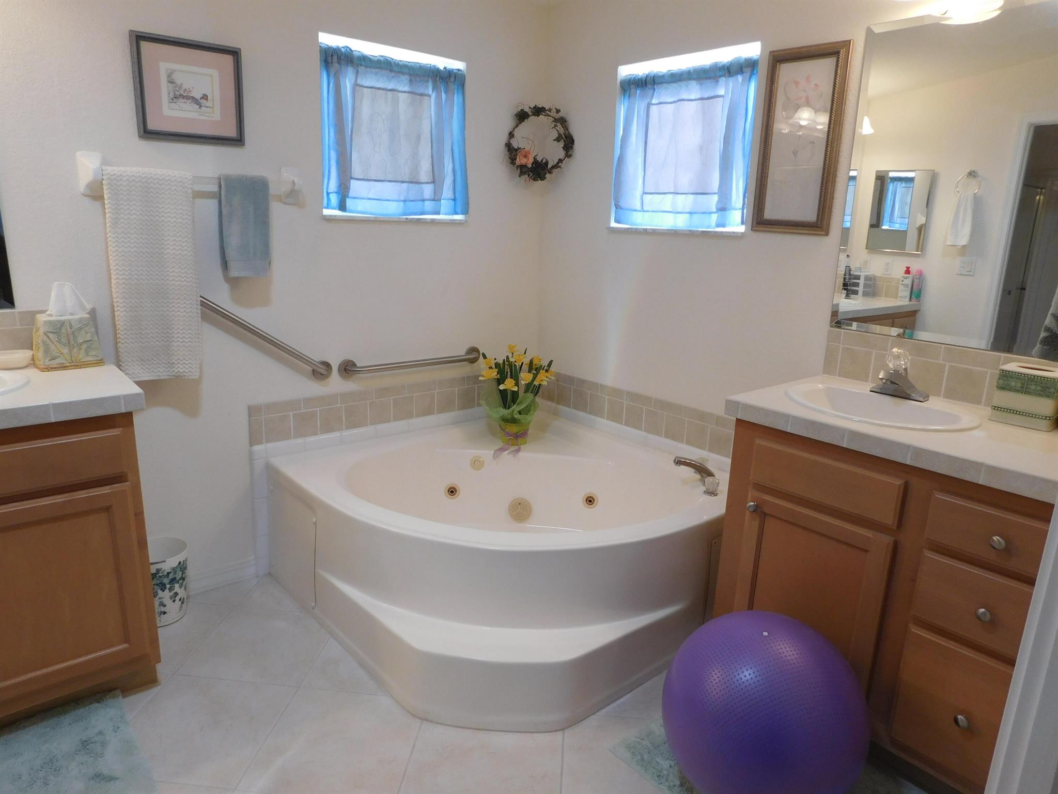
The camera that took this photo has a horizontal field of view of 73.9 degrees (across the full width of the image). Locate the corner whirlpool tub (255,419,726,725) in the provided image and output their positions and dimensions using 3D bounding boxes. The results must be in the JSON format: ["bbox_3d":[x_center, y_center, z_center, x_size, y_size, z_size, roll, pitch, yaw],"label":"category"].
[{"bbox_3d":[-0.058,0.512,2.651,1.365,0.487,1.375,-10,18,-39],"label":"corner whirlpool tub"}]

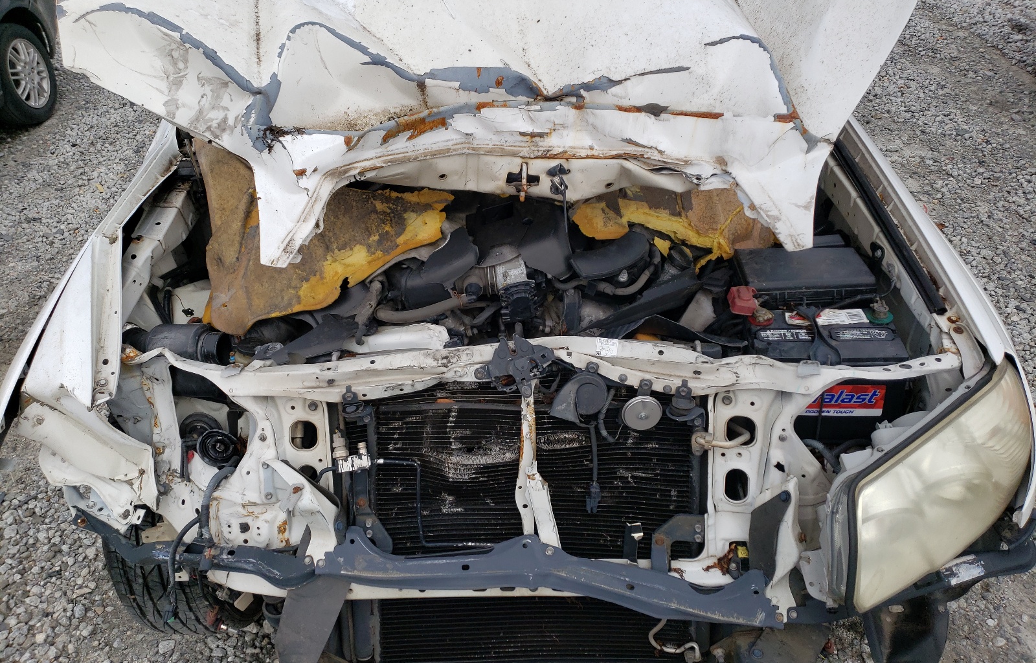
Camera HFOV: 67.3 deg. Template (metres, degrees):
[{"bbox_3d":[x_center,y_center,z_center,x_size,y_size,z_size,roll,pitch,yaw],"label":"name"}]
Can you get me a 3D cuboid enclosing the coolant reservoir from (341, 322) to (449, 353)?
[{"bbox_3d":[-0.238,0.055,1.576,0.218,0.129,0.109,-2,35,0],"label":"coolant reservoir"}]

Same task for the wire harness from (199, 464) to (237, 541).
[{"bbox_3d":[-0.543,0.313,1.411,0.059,0.129,0.059,-2,35,0],"label":"wire harness"}]

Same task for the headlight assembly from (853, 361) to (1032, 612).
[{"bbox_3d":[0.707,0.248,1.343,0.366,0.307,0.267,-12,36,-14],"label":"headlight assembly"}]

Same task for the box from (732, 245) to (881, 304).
[{"bbox_3d":[0.623,-0.105,1.716,0.262,0.094,0.168,0,35,3],"label":"box"}]

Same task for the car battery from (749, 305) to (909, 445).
[{"bbox_3d":[0.605,0.090,1.569,0.267,0.210,0.171,-1,33,10],"label":"car battery"}]

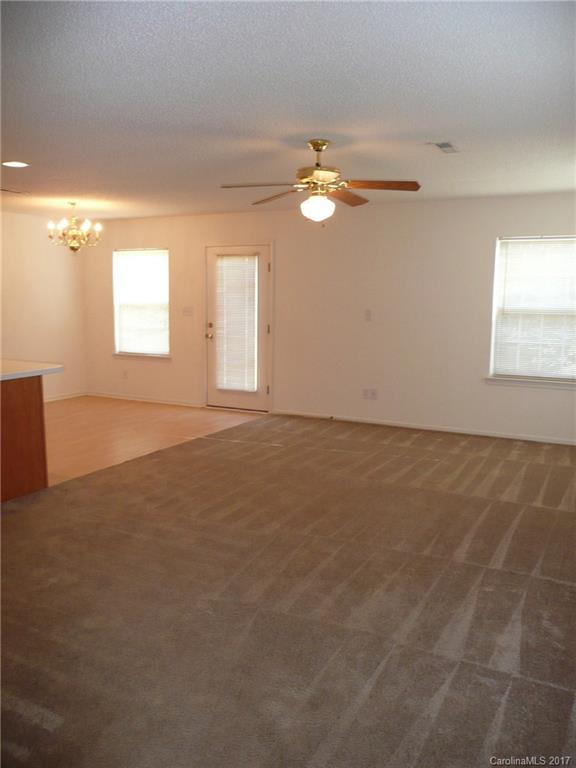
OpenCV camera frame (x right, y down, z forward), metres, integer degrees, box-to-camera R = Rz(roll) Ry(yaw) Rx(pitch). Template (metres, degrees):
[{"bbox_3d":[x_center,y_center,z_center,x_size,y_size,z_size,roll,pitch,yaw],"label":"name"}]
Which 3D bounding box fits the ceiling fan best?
[{"bbox_3d":[0.201,-1.384,4.242,1.340,0.540,1.340,4,8,26],"label":"ceiling fan"}]

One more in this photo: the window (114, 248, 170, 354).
[{"bbox_3d":[-1.956,-1.091,8.356,0.940,1.400,0.100,4,8,26],"label":"window"}]

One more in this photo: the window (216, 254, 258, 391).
[{"bbox_3d":[-0.626,-0.741,7.674,0.600,1.670,0.060,4,8,26],"label":"window"}]

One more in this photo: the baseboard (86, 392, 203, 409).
[{"bbox_3d":[-1.986,0.201,8.482,2.030,0.075,0.018,4,8,26],"label":"baseboard"}]

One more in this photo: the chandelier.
[{"bbox_3d":[-2.417,-1.772,7.039,0.600,0.542,0.600,4,8,26],"label":"chandelier"}]

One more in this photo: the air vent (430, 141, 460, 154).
[{"bbox_3d":[1.100,-1.651,4.367,0.150,0.025,0.290,4,8,26],"label":"air vent"}]

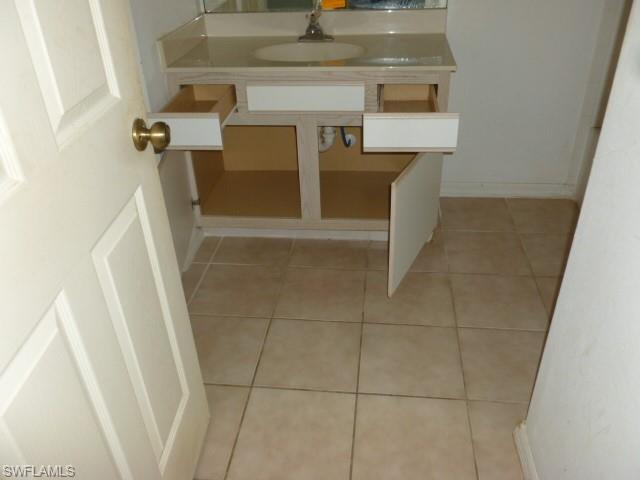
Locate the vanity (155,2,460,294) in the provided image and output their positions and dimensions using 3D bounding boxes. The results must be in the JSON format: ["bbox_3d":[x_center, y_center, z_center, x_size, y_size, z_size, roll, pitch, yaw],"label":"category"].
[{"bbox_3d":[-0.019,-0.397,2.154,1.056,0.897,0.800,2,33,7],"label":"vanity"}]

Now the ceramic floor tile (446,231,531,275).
[{"bbox_3d":[0.712,0.055,2.236,0.330,0.010,0.330,2,33,7],"label":"ceramic floor tile"}]

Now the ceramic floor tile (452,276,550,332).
[{"bbox_3d":[0.664,0.230,1.937,0.326,0.010,0.326,2,32,7],"label":"ceramic floor tile"}]

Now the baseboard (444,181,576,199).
[{"bbox_3d":[0.916,-0.248,2.594,0.706,0.085,0.014,2,32,7],"label":"baseboard"}]

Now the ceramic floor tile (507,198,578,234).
[{"bbox_3d":[1.074,-0.109,2.450,0.333,0.010,0.326,2,32,7],"label":"ceramic floor tile"}]

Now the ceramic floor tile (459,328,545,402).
[{"bbox_3d":[0.633,0.410,1.688,0.330,0.010,0.330,2,33,7],"label":"ceramic floor tile"}]

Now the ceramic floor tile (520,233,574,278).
[{"bbox_3d":[1.031,0.066,2.174,0.326,0.010,0.326,2,32,7],"label":"ceramic floor tile"}]

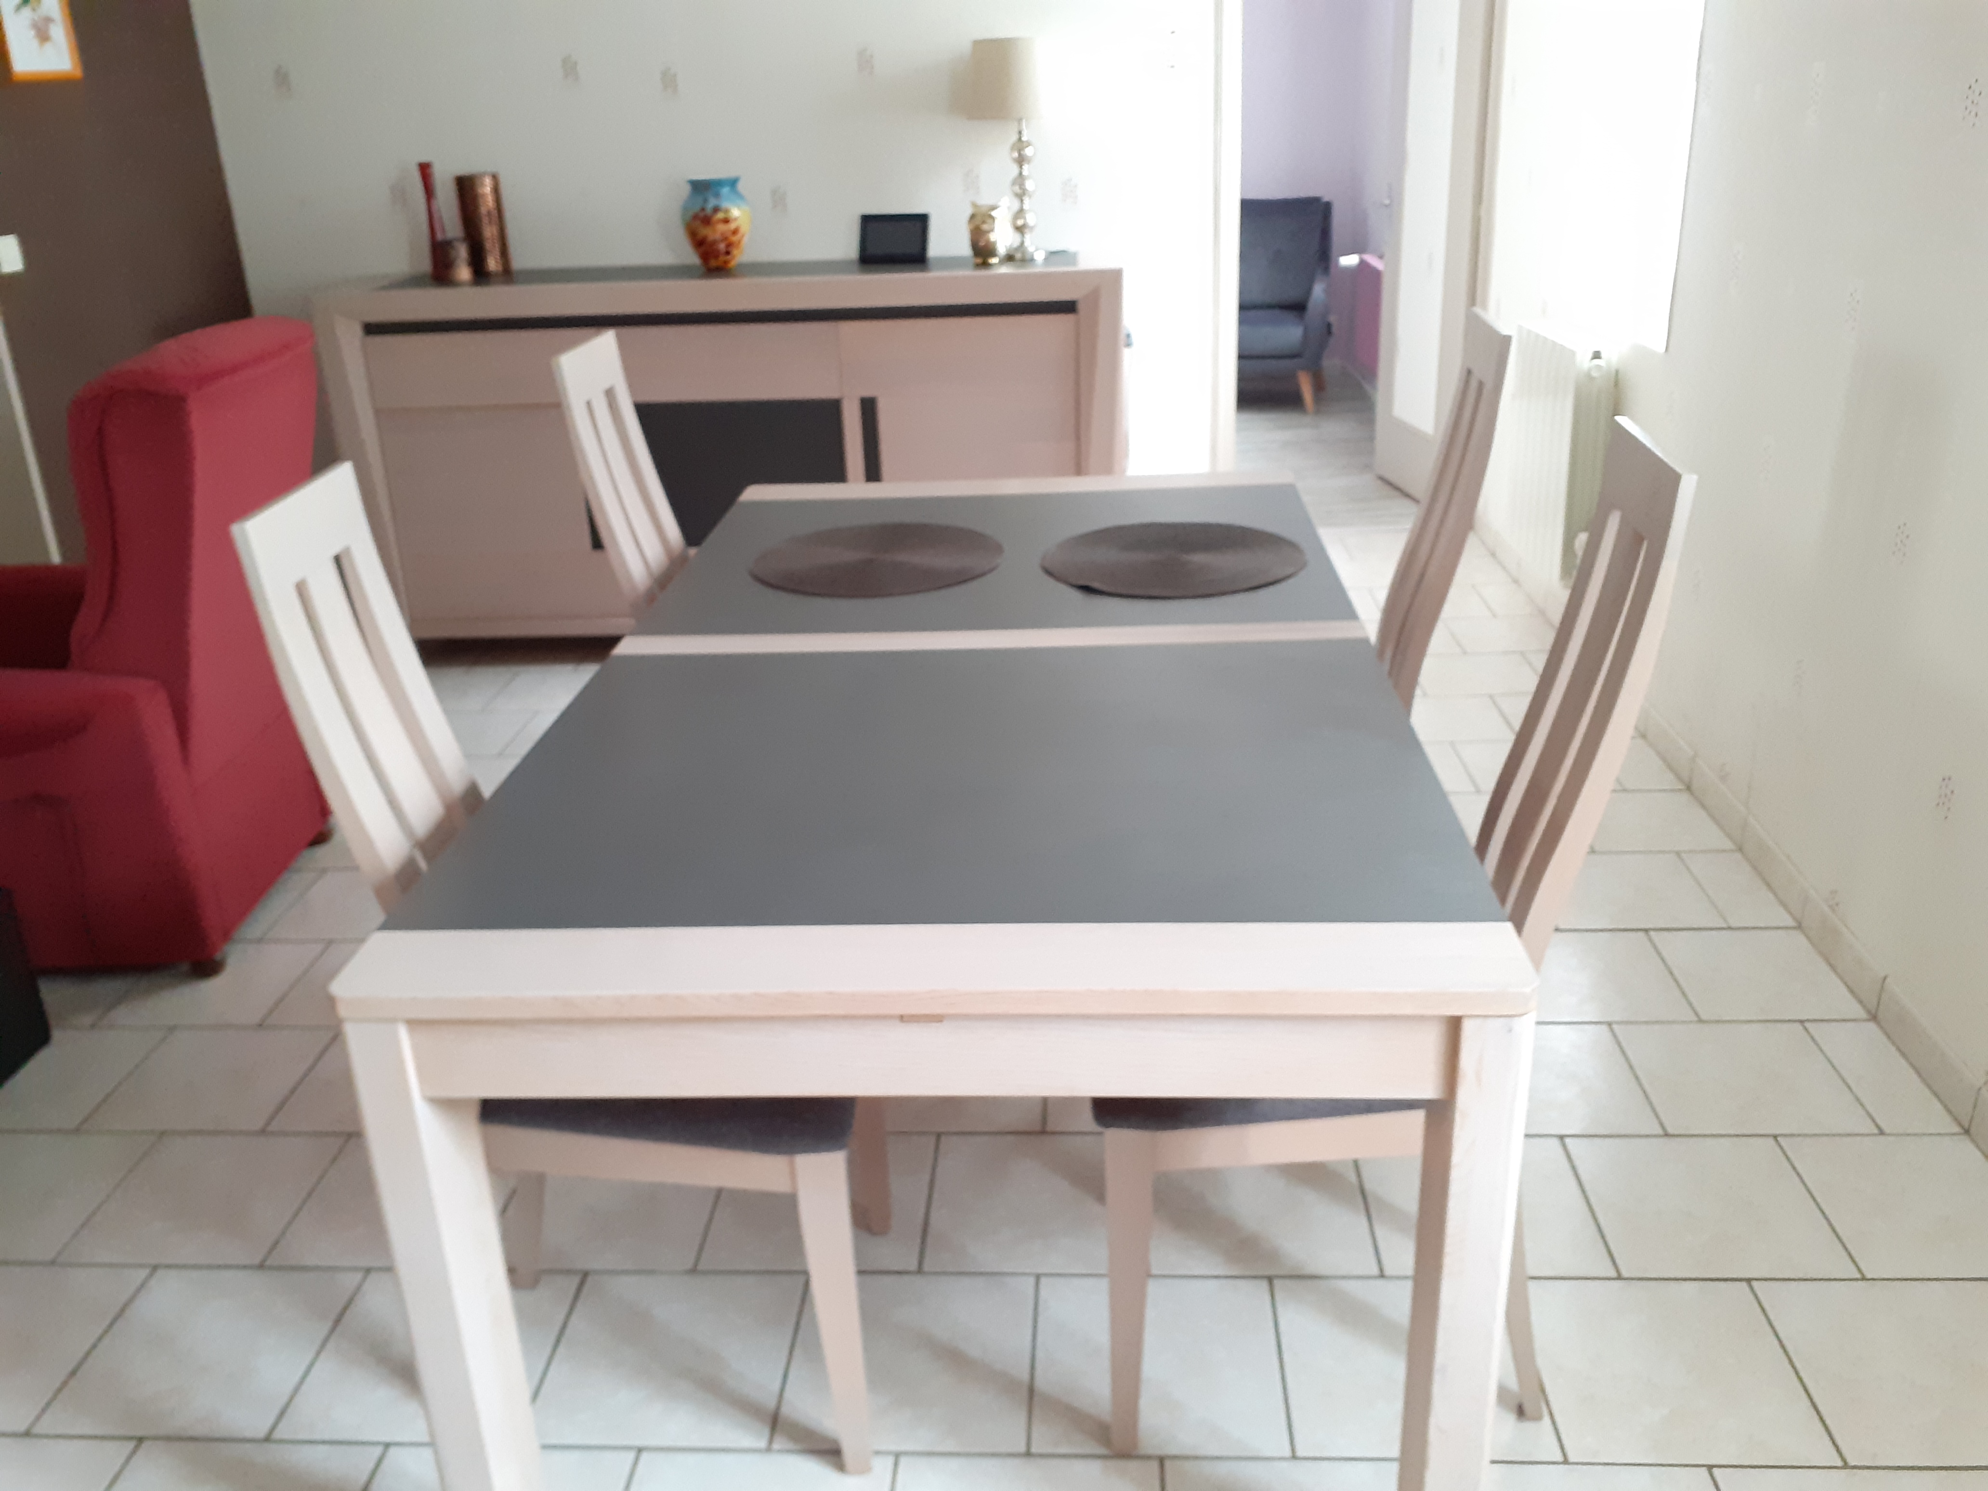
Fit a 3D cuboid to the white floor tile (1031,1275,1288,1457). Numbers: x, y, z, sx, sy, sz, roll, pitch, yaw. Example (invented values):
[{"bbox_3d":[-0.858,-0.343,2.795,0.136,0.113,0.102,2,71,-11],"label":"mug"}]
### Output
[{"bbox_3d":[0.197,0.741,1.881,0.297,0.010,0.293,-1,23,4],"label":"white floor tile"}]

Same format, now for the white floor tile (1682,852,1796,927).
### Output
[{"bbox_3d":[1.384,0.265,2.883,0.123,0.010,0.293,-1,23,4],"label":"white floor tile"}]

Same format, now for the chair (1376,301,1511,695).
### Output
[{"bbox_3d":[0.491,-0.130,2.536,0.550,1.080,0.450,0,23,6],"label":"chair"}]

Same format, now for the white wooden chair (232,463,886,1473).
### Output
[{"bbox_3d":[-0.418,0.245,1.756,0.540,1.100,0.445,-1,24,3],"label":"white wooden chair"}]

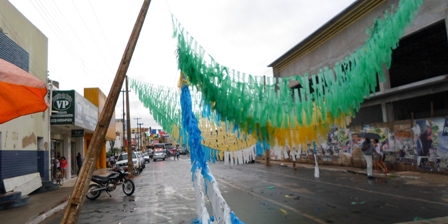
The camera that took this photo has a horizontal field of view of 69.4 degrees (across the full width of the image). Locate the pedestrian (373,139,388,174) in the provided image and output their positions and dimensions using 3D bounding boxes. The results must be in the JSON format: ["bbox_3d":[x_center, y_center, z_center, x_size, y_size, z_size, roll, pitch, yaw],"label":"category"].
[{"bbox_3d":[6.632,1.836,13.934,0.480,1.530,0.470,-3,-6,-6],"label":"pedestrian"}]

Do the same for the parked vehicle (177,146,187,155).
[{"bbox_3d":[-10.225,9.828,79.018,1.850,1.750,4.400,-2,-6,-12],"label":"parked vehicle"}]

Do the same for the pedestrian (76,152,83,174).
[{"bbox_3d":[-10.782,3.908,24.105,0.500,1.690,0.380,2,-9,-45],"label":"pedestrian"}]

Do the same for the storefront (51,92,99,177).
[{"bbox_3d":[-12.007,2.038,25.489,2.500,5.850,9.000,-2,-6,-12],"label":"storefront"}]

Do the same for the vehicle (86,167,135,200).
[{"bbox_3d":[-4.373,2.749,12.534,2.000,1.140,0.760,-1,-6,-22],"label":"vehicle"}]

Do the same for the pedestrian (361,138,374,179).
[{"bbox_3d":[6.047,1.908,13.587,0.540,1.690,0.400,-2,-6,-15],"label":"pedestrian"}]

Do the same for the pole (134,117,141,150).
[{"bbox_3d":[-18.627,5.638,69.465,1.300,9.200,0.300,-2,-6,-12],"label":"pole"}]

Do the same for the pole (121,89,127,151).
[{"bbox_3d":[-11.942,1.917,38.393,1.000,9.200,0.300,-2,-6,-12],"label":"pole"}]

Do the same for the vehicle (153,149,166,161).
[{"bbox_3d":[-10.436,7.007,52.014,1.800,1.750,4.300,-2,-6,-12],"label":"vehicle"}]

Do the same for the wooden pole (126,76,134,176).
[{"bbox_3d":[-6.570,0.978,22.457,0.280,7.020,0.280,-3,-6,-13],"label":"wooden pole"}]

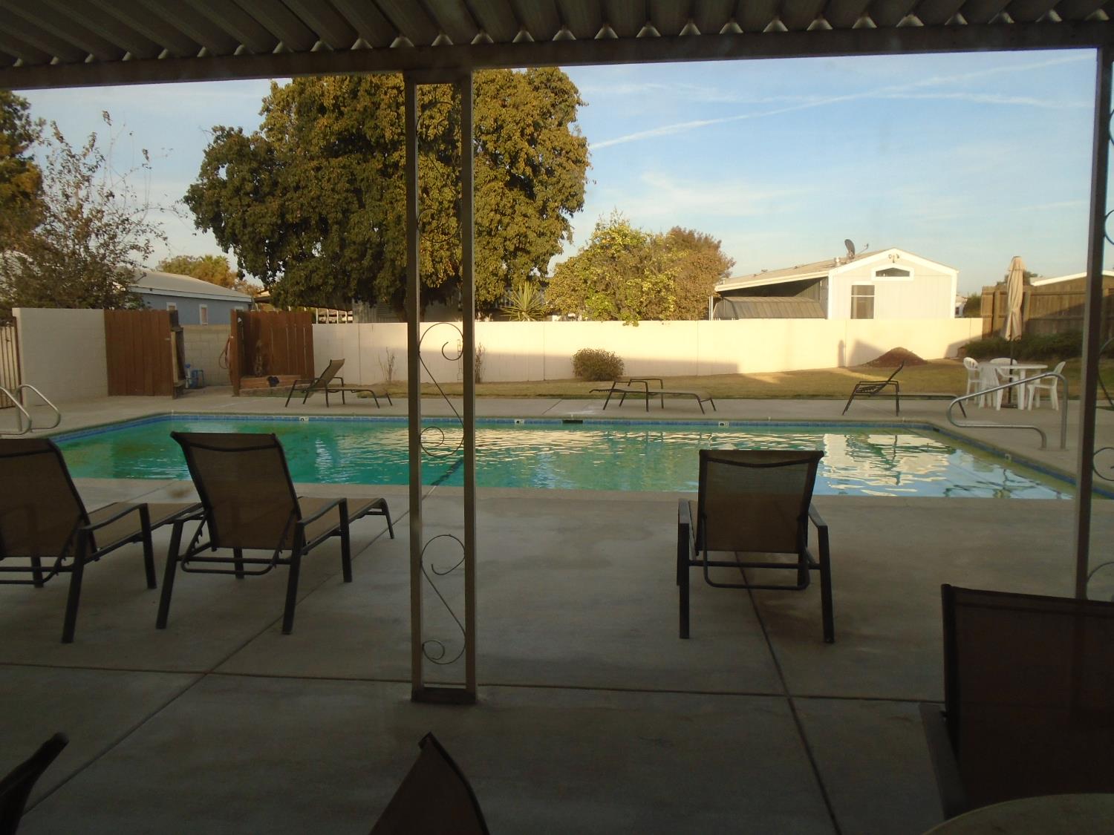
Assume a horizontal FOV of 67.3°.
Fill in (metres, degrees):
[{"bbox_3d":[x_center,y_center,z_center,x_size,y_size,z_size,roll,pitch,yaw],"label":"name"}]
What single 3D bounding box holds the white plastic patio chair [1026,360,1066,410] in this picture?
[{"bbox_3d":[7.827,-0.525,13.407,0.550,0.790,0.560,2,7,19],"label":"white plastic patio chair"}]

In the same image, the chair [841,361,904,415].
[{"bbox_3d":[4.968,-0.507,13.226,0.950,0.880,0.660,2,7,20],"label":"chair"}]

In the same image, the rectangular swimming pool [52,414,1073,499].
[{"bbox_3d":[-0.761,1.038,10.132,11.463,1.500,5.352,1,7,6],"label":"rectangular swimming pool"}]

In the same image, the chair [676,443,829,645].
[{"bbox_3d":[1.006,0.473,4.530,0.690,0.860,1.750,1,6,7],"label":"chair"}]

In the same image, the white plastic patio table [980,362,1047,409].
[{"bbox_3d":[7.467,-0.523,13.699,1.060,0.720,1.060,2,7,17],"label":"white plastic patio table"}]

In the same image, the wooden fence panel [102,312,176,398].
[{"bbox_3d":[-8.008,-1.222,15.979,1.393,1.652,0.080,1,7,6],"label":"wooden fence panel"}]

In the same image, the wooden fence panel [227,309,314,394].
[{"bbox_3d":[-5.693,-1.292,16.662,1.638,1.618,0.120,1,7,6],"label":"wooden fence panel"}]

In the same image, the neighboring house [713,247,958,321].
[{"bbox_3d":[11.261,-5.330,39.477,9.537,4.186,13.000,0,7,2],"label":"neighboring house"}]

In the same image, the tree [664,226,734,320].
[{"bbox_3d":[4.129,-3.473,24.770,2.400,4.250,2.400,1,6,9],"label":"tree"}]

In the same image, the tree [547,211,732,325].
[{"bbox_3d":[2.261,-3.427,23.265,5.100,4.500,4.400,0,6,5],"label":"tree"}]

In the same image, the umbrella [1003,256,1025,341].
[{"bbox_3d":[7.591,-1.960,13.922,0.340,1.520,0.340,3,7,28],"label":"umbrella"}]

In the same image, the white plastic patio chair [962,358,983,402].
[{"bbox_3d":[7.448,-0.659,14.669,0.560,0.850,0.560,5,8,39],"label":"white plastic patio chair"}]

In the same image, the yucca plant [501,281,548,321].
[{"bbox_3d":[-0.913,-2.592,23.649,1.350,2.533,1.350,0,7,0],"label":"yucca plant"}]

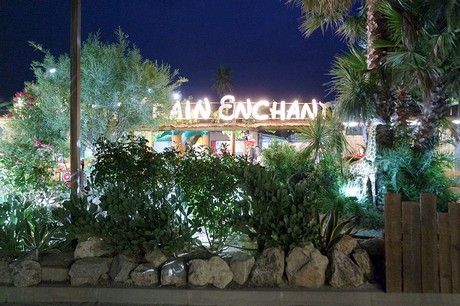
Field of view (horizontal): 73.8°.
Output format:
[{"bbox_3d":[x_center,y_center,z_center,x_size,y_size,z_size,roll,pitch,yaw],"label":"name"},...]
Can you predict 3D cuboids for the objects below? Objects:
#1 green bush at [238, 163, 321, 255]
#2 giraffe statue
[{"bbox_3d":[0.660,0.750,4.250,1.150,1.220,1.000,0,0,0],"label":"green bush"},{"bbox_3d":[3.480,0.220,7.800,0.880,2.150,0.400,0,0,14],"label":"giraffe statue"}]

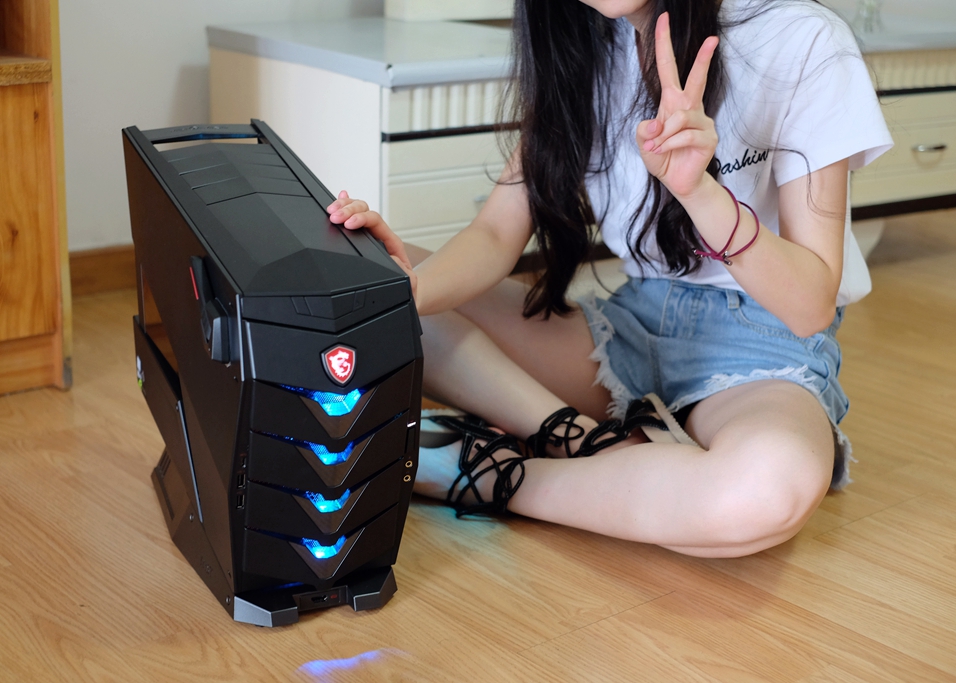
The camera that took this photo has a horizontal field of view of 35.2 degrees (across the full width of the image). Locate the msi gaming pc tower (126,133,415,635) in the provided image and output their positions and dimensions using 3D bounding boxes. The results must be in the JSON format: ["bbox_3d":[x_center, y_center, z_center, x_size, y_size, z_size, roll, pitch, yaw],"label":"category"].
[{"bbox_3d":[-0.211,0.016,1.478,0.173,0.405,0.378,-7,19,-28],"label":"msi gaming pc tower"}]

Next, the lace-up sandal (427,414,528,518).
[{"bbox_3d":[-0.042,0.122,1.685,0.230,0.090,0.100,7,-13,14],"label":"lace-up sandal"}]

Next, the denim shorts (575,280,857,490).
[{"bbox_3d":[0.295,0.035,1.812,0.360,0.215,0.280,17,22,41],"label":"denim shorts"}]

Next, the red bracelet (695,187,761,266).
[{"bbox_3d":[0.240,-0.111,1.455,0.040,0.062,0.065,41,0,-35],"label":"red bracelet"}]

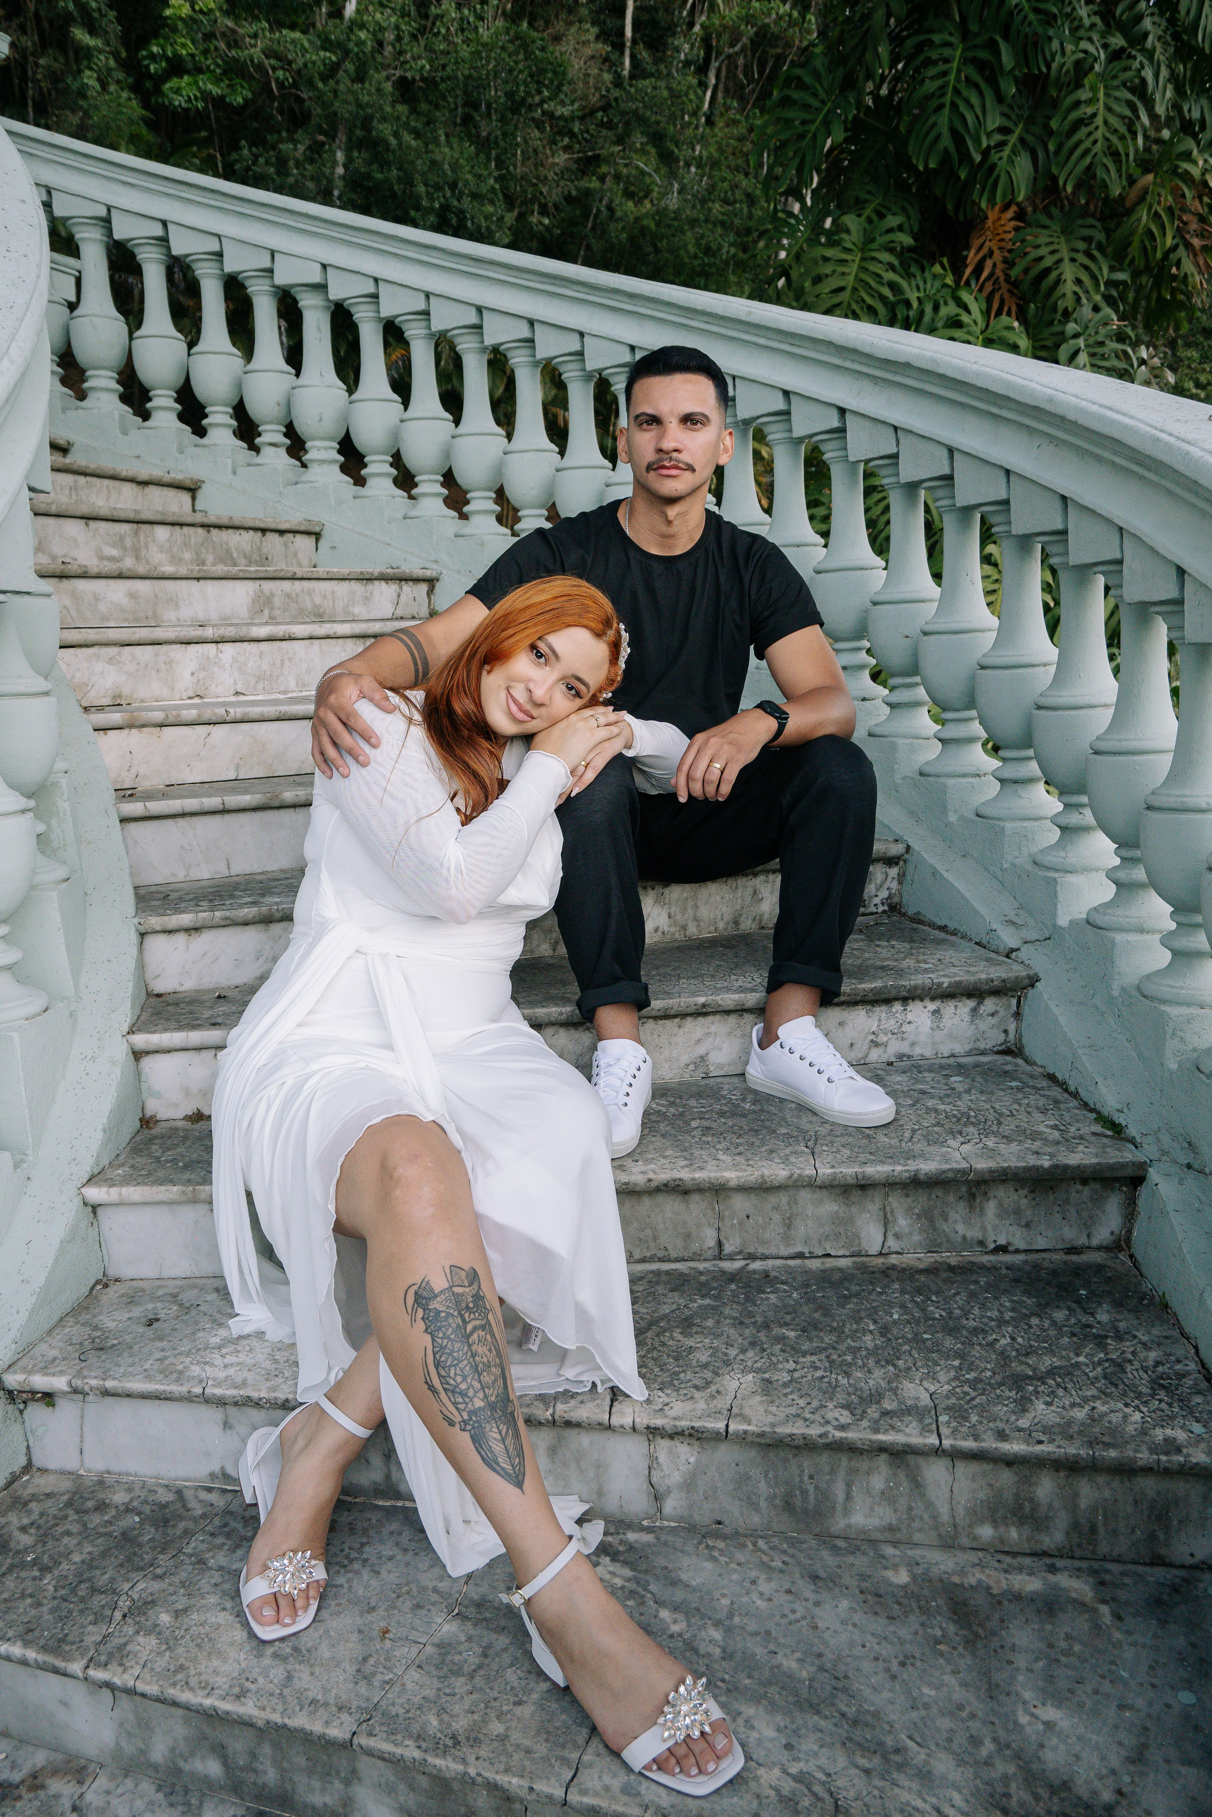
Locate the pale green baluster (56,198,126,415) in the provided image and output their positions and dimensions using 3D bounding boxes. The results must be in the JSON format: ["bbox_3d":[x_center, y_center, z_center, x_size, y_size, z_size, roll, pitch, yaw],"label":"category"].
[{"bbox_3d":[-1.563,-1.851,3.726,0.171,0.641,0.171,-2,12,-1],"label":"pale green baluster"}]

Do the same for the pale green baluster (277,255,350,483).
[{"bbox_3d":[-0.875,-1.629,3.699,0.171,0.641,0.171,2,13,16],"label":"pale green baluster"}]

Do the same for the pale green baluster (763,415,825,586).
[{"bbox_3d":[0.448,-0.904,2.940,0.171,0.613,0.171,-11,15,-34],"label":"pale green baluster"}]

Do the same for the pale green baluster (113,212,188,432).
[{"bbox_3d":[-1.521,-1.981,4.103,0.177,0.693,0.177,0,12,10],"label":"pale green baluster"}]

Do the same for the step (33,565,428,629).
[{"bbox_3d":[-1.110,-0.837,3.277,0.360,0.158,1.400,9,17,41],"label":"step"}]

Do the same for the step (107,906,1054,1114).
[{"bbox_3d":[-0.048,0.193,2.177,1.498,0.156,0.476,-4,13,-9],"label":"step"}]

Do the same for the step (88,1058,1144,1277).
[{"bbox_3d":[0.016,0.413,1.961,1.520,0.162,0.435,-2,13,0],"label":"step"}]

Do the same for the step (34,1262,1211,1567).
[{"bbox_3d":[0.018,0.645,1.698,1.585,0.164,0.465,0,12,10],"label":"step"}]

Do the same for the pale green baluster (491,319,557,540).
[{"bbox_3d":[-0.215,-1.346,3.473,0.171,0.641,0.171,-2,12,0],"label":"pale green baluster"}]

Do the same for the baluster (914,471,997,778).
[{"bbox_3d":[0.751,-0.585,2.554,0.177,0.601,0.177,-7,13,-21],"label":"baluster"}]

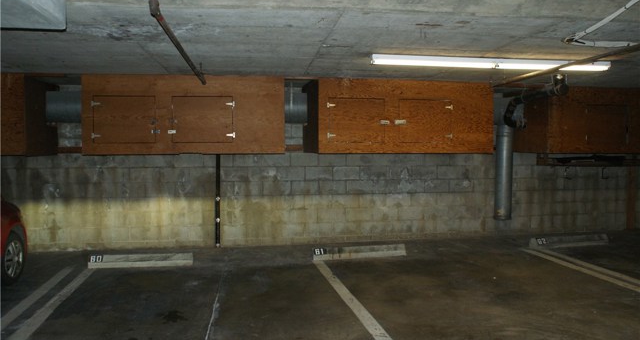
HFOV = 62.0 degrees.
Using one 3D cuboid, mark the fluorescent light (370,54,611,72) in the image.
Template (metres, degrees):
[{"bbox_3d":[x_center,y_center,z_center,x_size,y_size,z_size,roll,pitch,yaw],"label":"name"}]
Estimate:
[{"bbox_3d":[1.660,-1.015,5.106,2.440,0.090,0.110,0,2,-11],"label":"fluorescent light"}]

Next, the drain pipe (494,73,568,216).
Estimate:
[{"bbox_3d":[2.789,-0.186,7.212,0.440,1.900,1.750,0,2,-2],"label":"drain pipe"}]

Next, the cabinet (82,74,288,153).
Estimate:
[{"bbox_3d":[-1.661,-0.666,6.804,2.299,0.921,1.165,0,2,-11],"label":"cabinet"}]

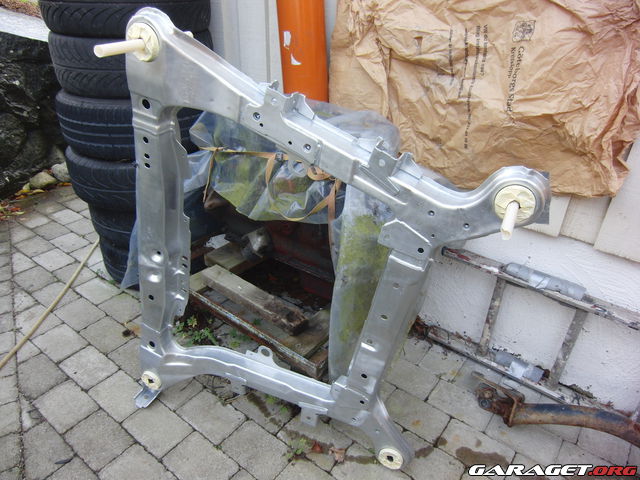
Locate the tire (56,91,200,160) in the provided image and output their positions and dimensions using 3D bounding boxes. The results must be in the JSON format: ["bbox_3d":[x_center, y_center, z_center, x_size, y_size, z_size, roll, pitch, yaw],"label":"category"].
[{"bbox_3d":[-0.796,-0.564,1.980,0.638,0.225,0.638,-10,32,-19],"label":"tire"}]

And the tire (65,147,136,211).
[{"bbox_3d":[-0.821,-0.363,2.102,0.630,0.220,0.630,-10,32,-20],"label":"tire"}]

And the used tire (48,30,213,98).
[{"bbox_3d":[-0.767,-0.768,1.870,0.632,0.215,0.632,-9,32,-19],"label":"used tire"}]

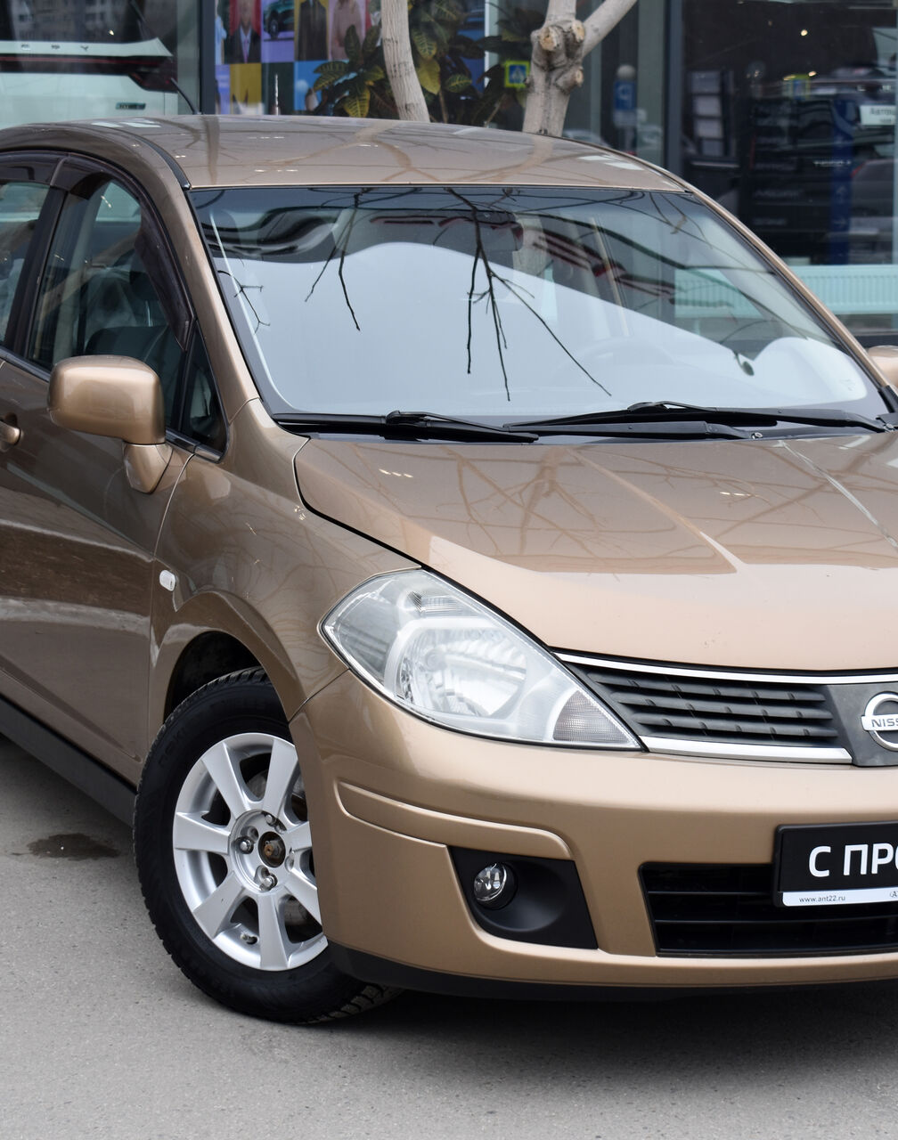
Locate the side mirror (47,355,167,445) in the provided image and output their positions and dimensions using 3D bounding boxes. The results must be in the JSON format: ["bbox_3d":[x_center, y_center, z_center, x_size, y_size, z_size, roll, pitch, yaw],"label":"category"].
[{"bbox_3d":[-0.649,-0.328,6.054,0.230,0.165,0.130,-2,9,-26],"label":"side mirror"}]

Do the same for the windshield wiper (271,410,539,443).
[{"bbox_3d":[-0.077,-0.262,5.850,0.500,0.055,0.080,1,9,-9],"label":"windshield wiper"}]

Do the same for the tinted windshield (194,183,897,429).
[{"bbox_3d":[0.175,-0.536,6.349,1.350,0.110,0.840,-2,40,-26],"label":"tinted windshield"}]

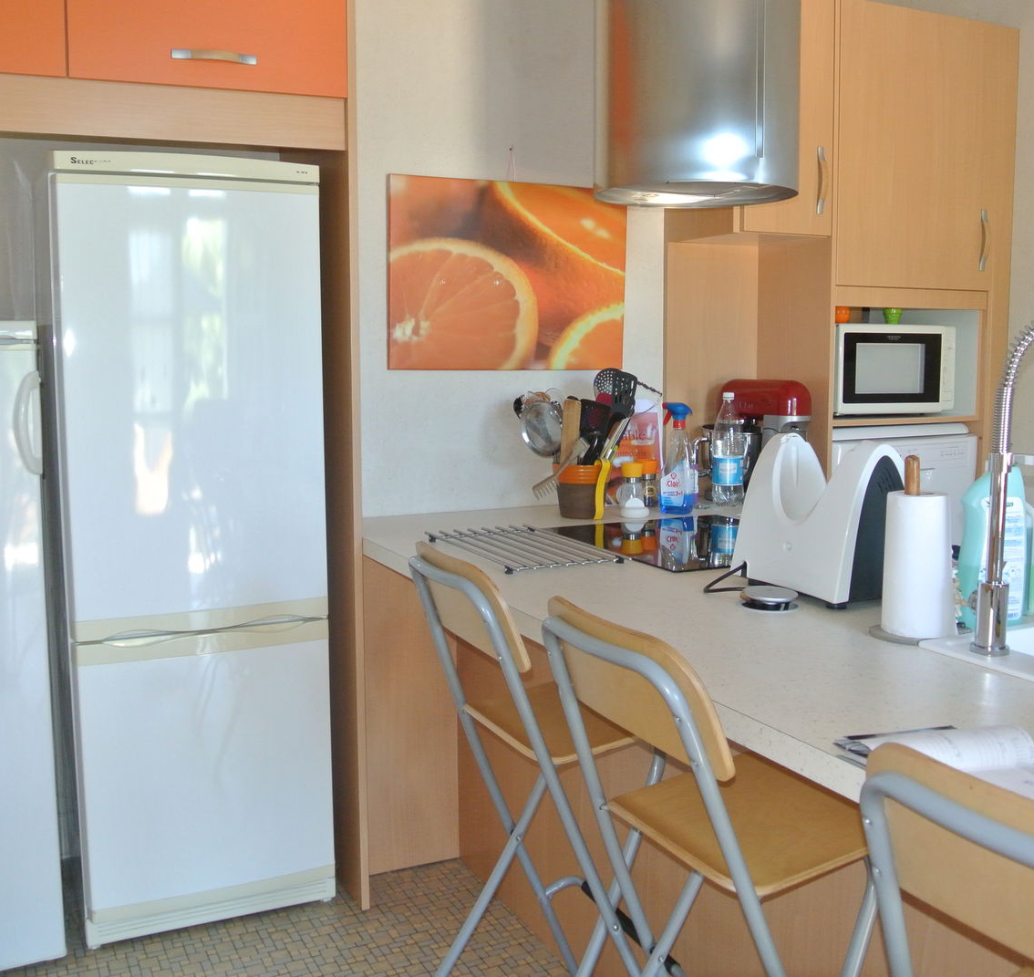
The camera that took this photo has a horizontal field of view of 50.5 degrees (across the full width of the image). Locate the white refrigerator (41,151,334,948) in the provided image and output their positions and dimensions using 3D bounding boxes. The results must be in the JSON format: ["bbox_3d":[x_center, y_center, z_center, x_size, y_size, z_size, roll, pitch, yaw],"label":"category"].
[{"bbox_3d":[-0.836,0.122,2.749,0.580,1.752,0.600,-3,8,-24],"label":"white refrigerator"}]

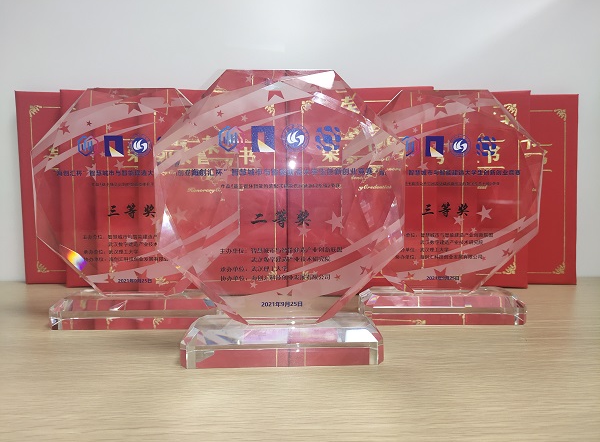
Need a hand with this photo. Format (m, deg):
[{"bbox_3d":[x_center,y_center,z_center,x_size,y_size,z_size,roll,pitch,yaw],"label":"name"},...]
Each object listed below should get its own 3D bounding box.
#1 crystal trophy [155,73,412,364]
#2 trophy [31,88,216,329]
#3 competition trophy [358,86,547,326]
[{"bbox_3d":[-0.014,-0.003,0.350,0.188,0.219,0.052,0,6,-3],"label":"crystal trophy"},{"bbox_3d":[-0.152,-0.011,0.428,0.188,0.219,0.052,0,6,0],"label":"trophy"},{"bbox_3d":[0.136,-0.013,0.437,0.188,0.219,0.052,0,6,-1],"label":"competition trophy"}]

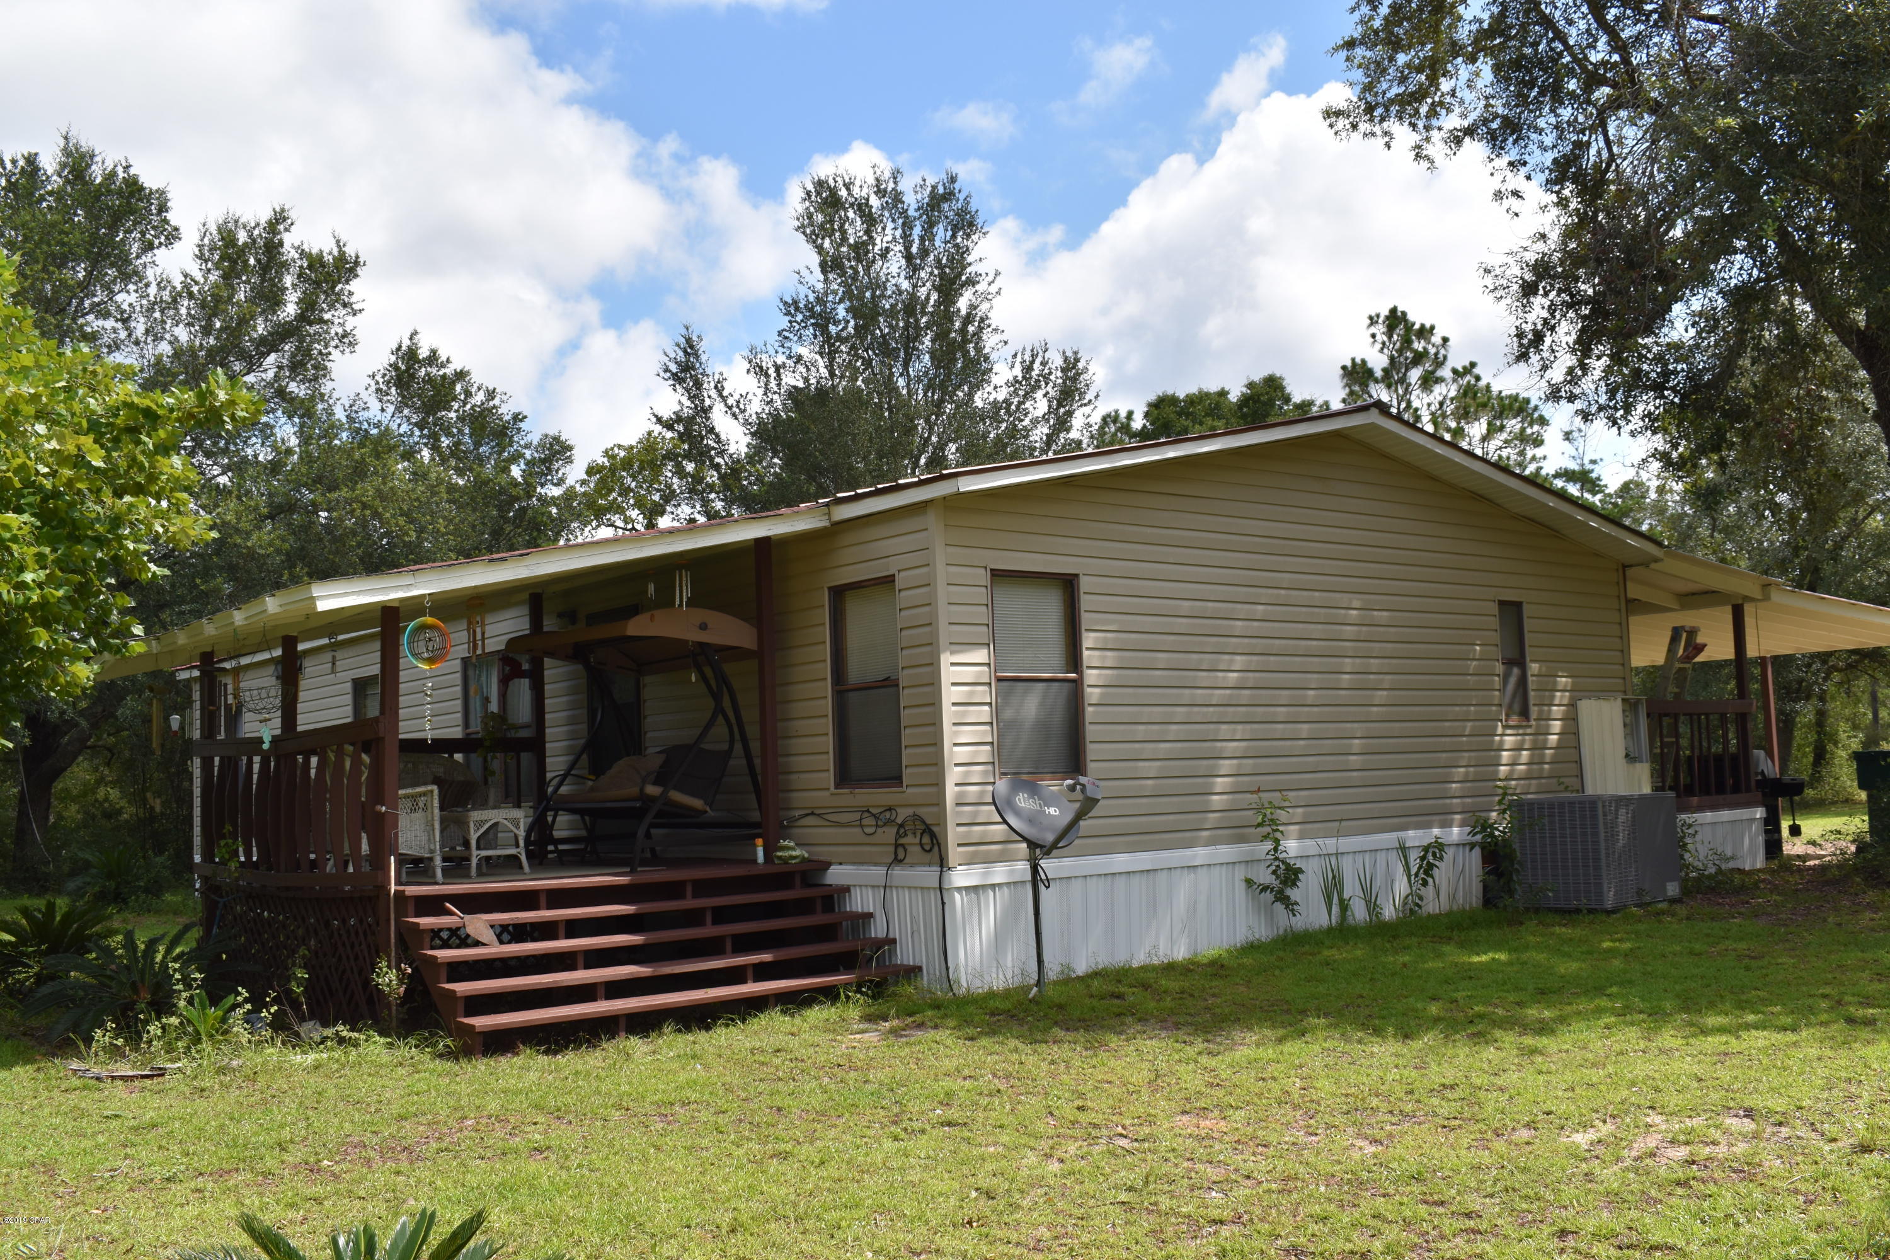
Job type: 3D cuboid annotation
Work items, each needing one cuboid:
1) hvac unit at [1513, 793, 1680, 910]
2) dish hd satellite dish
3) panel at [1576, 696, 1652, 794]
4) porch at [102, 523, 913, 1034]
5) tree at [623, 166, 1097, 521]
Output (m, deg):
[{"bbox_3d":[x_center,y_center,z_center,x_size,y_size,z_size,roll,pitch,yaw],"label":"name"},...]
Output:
[{"bbox_3d":[5.376,1.825,14.751,1.130,0.850,0.820,2,-7,-40],"label":"hvac unit"},{"bbox_3d":[0.646,1.541,10.722,0.680,1.330,0.600,-7,-7,43],"label":"dish hd satellite dish"},{"bbox_3d":[5.945,1.452,15.759,0.390,1.710,0.430,2,-7,-40],"label":"panel"},{"bbox_3d":[-3.125,0.884,12.111,3.650,3.200,5.200,2,-7,-40],"label":"porch"},{"bbox_3d":[-1.683,-2.459,35.371,9.500,13.860,9.500,-2,-5,0],"label":"tree"}]

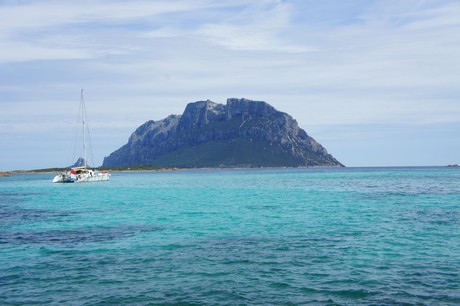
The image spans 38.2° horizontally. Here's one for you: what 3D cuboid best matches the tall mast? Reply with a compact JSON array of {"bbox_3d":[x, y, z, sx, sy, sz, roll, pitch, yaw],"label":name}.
[{"bbox_3d":[-29.587,-4.880,135.000,0.250,16.300,0.280,-2,0,20],"label":"tall mast"}]

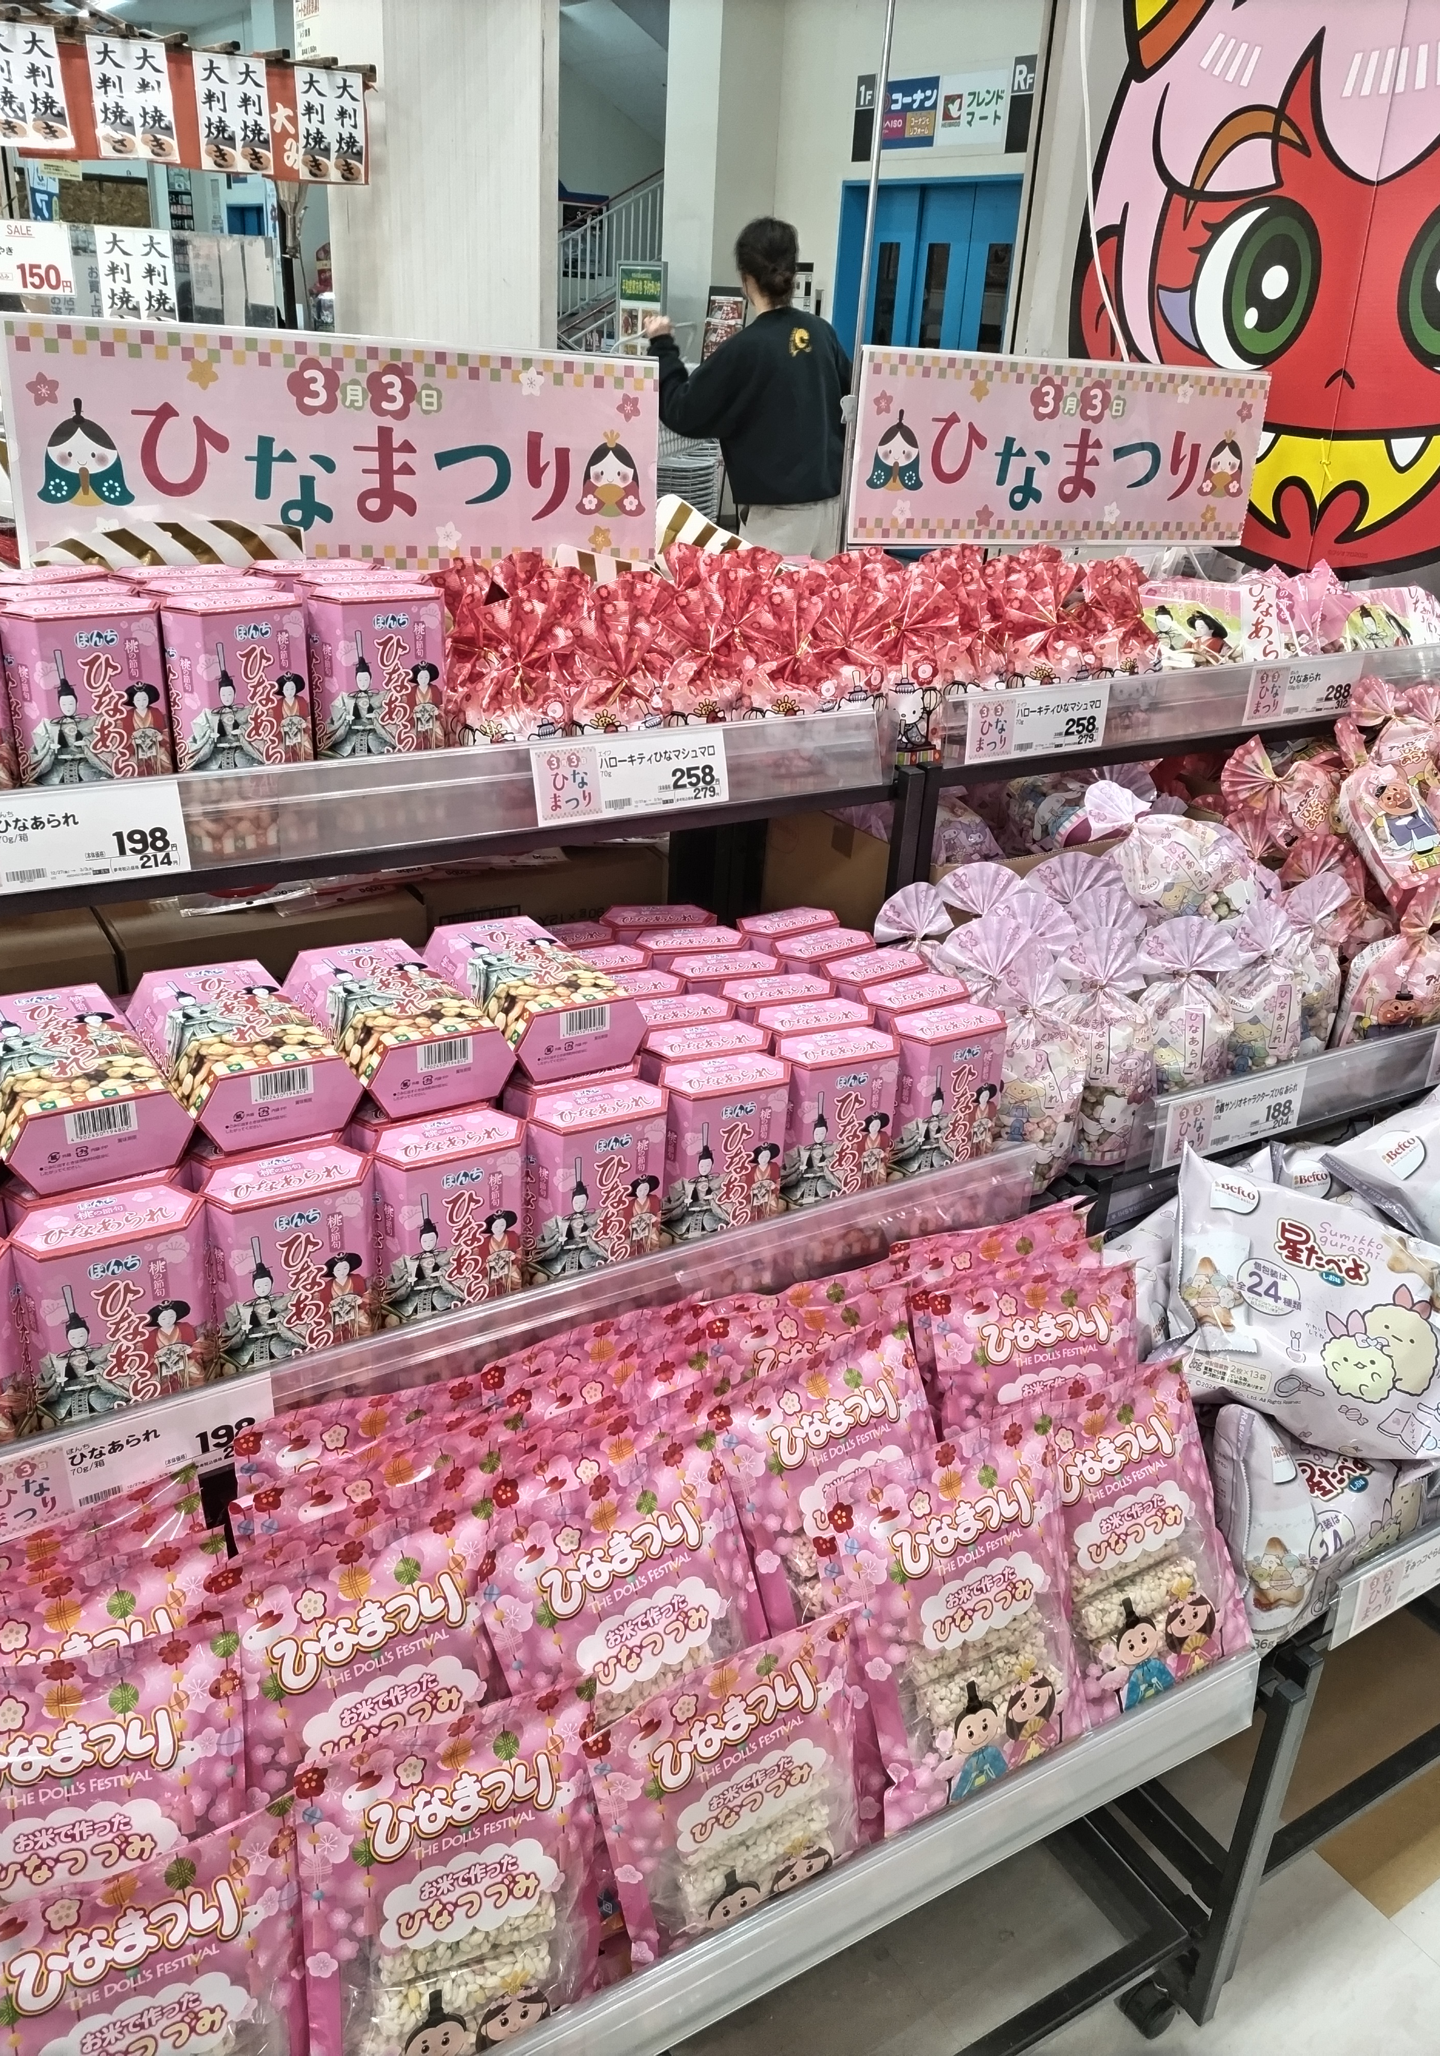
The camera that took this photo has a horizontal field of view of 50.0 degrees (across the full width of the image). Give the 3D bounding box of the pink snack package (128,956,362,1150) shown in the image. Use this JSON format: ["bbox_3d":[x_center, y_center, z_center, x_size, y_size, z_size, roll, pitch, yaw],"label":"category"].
[{"bbox_3d":[-0.267,0.012,0.863,0.088,0.044,0.146,-11,29,-31],"label":"pink snack package"}]

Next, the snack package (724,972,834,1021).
[{"bbox_3d":[0.035,0.041,1.080,0.088,0.146,0.044,-6,27,-21],"label":"snack package"}]

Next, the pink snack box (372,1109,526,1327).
[{"bbox_3d":[-0.171,0.144,0.992,0.102,0.169,0.051,-11,29,-27],"label":"pink snack box"}]

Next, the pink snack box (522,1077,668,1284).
[{"bbox_3d":[-0.073,0.111,0.910,0.088,0.146,0.044,-9,28,-27],"label":"pink snack box"}]

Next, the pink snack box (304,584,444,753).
[{"bbox_3d":[-0.243,-0.228,1.119,0.102,0.169,0.051,-12,29,-29],"label":"pink snack box"}]

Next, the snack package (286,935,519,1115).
[{"bbox_3d":[-0.191,-0.003,0.910,0.088,0.044,0.146,-11,29,-31],"label":"snack package"}]

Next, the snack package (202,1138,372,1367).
[{"bbox_3d":[-0.225,0.142,0.816,0.088,0.146,0.044,-10,29,-29],"label":"snack package"}]

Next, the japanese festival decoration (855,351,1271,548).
[{"bbox_3d":[0.405,-0.662,1.785,0.580,0.200,0.008,-9,27,-25],"label":"japanese festival decoration"}]

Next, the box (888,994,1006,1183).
[{"bbox_3d":[0.147,0.063,1.051,0.088,0.146,0.044,-11,29,-29],"label":"box"}]

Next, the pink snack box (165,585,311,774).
[{"bbox_3d":[-0.327,-0.208,1.067,0.102,0.169,0.051,-16,32,-35],"label":"pink snack box"}]

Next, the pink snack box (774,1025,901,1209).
[{"bbox_3d":[0.070,0.078,1.003,0.088,0.146,0.044,-8,27,-24],"label":"pink snack box"}]

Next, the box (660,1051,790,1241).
[{"bbox_3d":[-0.001,0.095,0.958,0.088,0.146,0.044,-8,28,-25],"label":"box"}]

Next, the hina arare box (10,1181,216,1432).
[{"bbox_3d":[-0.343,0.182,0.888,0.102,0.169,0.051,-11,29,-27],"label":"hina arare box"}]

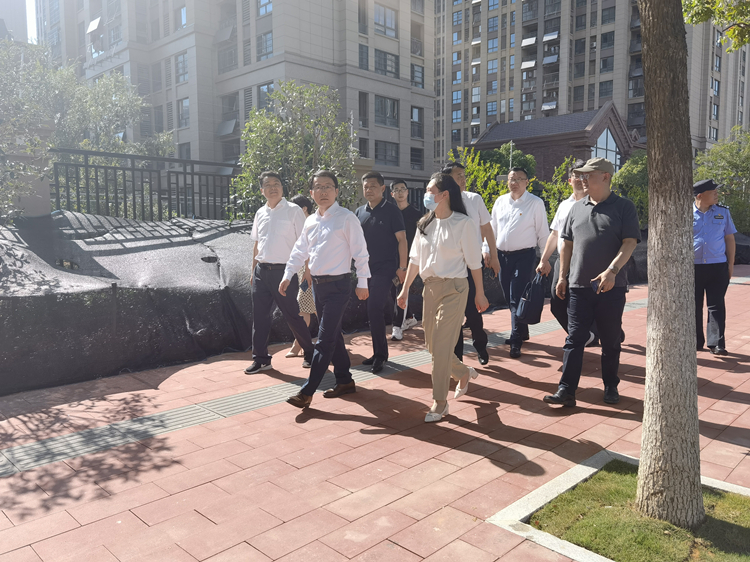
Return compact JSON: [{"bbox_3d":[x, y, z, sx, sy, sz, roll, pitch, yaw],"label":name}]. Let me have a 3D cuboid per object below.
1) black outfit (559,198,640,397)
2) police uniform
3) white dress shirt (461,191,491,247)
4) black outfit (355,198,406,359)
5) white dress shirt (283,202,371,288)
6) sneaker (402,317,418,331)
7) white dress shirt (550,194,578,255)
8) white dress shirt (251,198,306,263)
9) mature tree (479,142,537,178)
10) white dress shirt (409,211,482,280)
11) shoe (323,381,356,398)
[{"bbox_3d":[1.681,0.086,4.380,0.550,1.480,0.380,5,8,38],"label":"black outfit"},{"bbox_3d":[3.393,-0.140,5.949,0.540,1.730,0.370,3,6,32],"label":"police uniform"},{"bbox_3d":[0.749,-0.484,5.120,0.500,0.650,0.320,4,8,30],"label":"white dress shirt"},{"bbox_3d":[0.021,0.006,5.197,0.500,1.440,0.380,3,6,31],"label":"black outfit"},{"bbox_3d":[-0.373,-0.273,4.500,0.560,0.640,0.360,5,8,37],"label":"white dress shirt"},{"bbox_3d":[0.410,0.494,6.750,0.115,0.140,0.280,5,9,38],"label":"sneaker"},{"bbox_3d":[1.868,-0.519,5.420,0.480,0.620,0.330,5,7,35],"label":"white dress shirt"},{"bbox_3d":[-0.831,-0.440,5.090,0.490,0.580,0.280,4,6,35],"label":"white dress shirt"},{"bbox_3d":[5.750,-3.441,25.000,2.800,4.400,2.700,0,6,0],"label":"mature tree"},{"bbox_3d":[0.491,-0.258,4.130,0.500,0.530,0.340,5,8,37],"label":"white dress shirt"},{"bbox_3d":[-0.278,0.846,4.580,0.290,0.115,0.105,-3,7,-29],"label":"shoe"}]

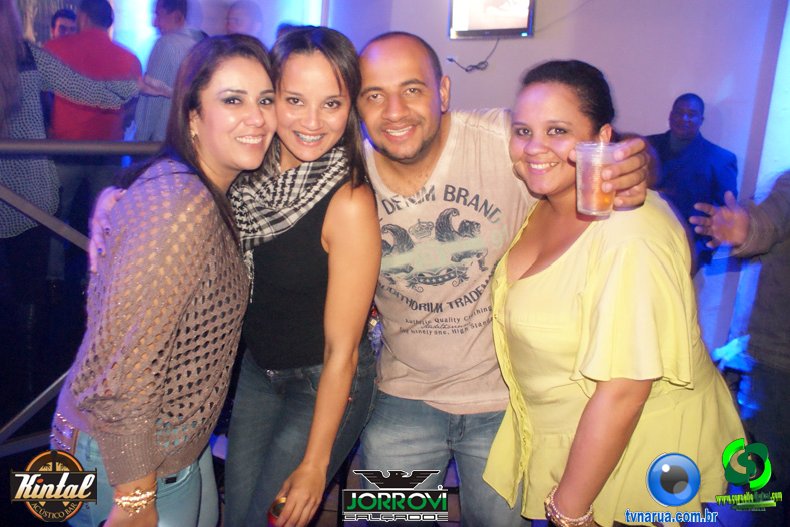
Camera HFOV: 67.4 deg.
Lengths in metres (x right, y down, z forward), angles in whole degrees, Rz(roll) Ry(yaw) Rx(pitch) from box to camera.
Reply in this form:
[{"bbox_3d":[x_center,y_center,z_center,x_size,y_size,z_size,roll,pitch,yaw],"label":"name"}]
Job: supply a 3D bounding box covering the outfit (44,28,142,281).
[{"bbox_3d":[-1.698,-0.579,3.321,0.520,1.400,0.340,-4,15,-23],"label":"outfit"}]

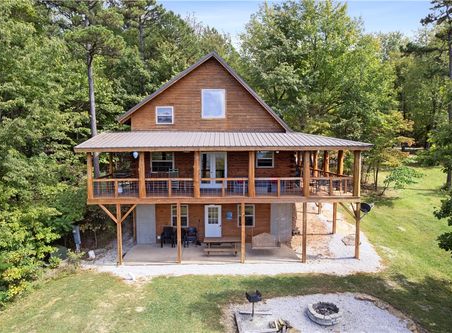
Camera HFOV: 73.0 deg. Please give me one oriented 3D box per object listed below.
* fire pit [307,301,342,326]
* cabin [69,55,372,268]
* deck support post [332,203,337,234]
[{"bbox_3d":[3.218,4.756,9.897,1.090,0.200,1.090,0,3,-1],"label":"fire pit"},{"bbox_3d":[-0.146,-1.033,19.848,13.200,10.500,12.650,0,3,-1],"label":"cabin"},{"bbox_3d":[6.118,2.668,17.198,0.160,2.410,0.160,0,3,-1],"label":"deck support post"}]

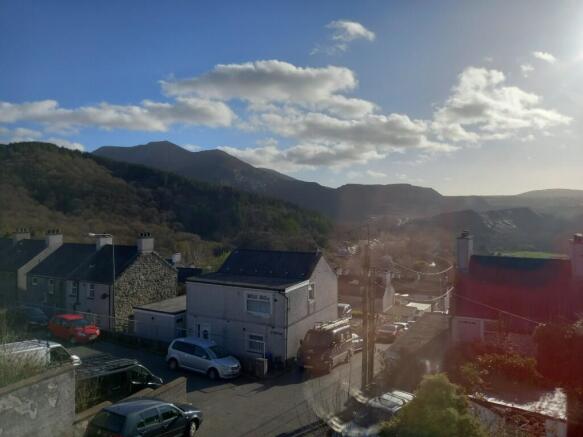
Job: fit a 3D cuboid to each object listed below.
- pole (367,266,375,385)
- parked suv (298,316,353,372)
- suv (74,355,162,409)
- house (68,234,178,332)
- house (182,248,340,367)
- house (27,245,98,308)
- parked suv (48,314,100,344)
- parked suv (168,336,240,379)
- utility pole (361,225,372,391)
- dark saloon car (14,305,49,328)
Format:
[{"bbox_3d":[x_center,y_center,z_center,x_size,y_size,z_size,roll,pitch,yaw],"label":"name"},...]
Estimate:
[{"bbox_3d":[3.964,5.374,21.187,0.280,6.000,0.280,1,1,30],"label":"pole"},{"bbox_3d":[2.108,7.399,24.987,1.930,2.150,4.800,0,-3,25],"label":"parked suv"},{"bbox_3d":[-7.824,7.321,17.994,1.900,1.950,4.800,1,-1,38],"label":"suv"},{"bbox_3d":[-13.553,4.862,34.150,5.800,7.100,6.100,0,1,30],"label":"house"},{"bbox_3d":[-1.777,5.260,28.422,7.600,6.100,7.100,0,1,30],"label":"house"},{"bbox_3d":[-18.282,5.184,36.985,5.400,6.200,6.100,0,1,30],"label":"house"},{"bbox_3d":[-14.774,7.431,28.719,3.900,1.500,1.680,0,1,31],"label":"parked suv"},{"bbox_3d":[-4.828,7.495,23.117,4.420,1.660,1.800,1,1,29],"label":"parked suv"},{"bbox_3d":[3.615,4.349,20.371,0.300,8.000,0.300,1,1,30],"label":"utility pole"},{"bbox_3d":[-19.974,7.450,31.570,4.400,1.450,1.750,0,1,32],"label":"dark saloon car"}]

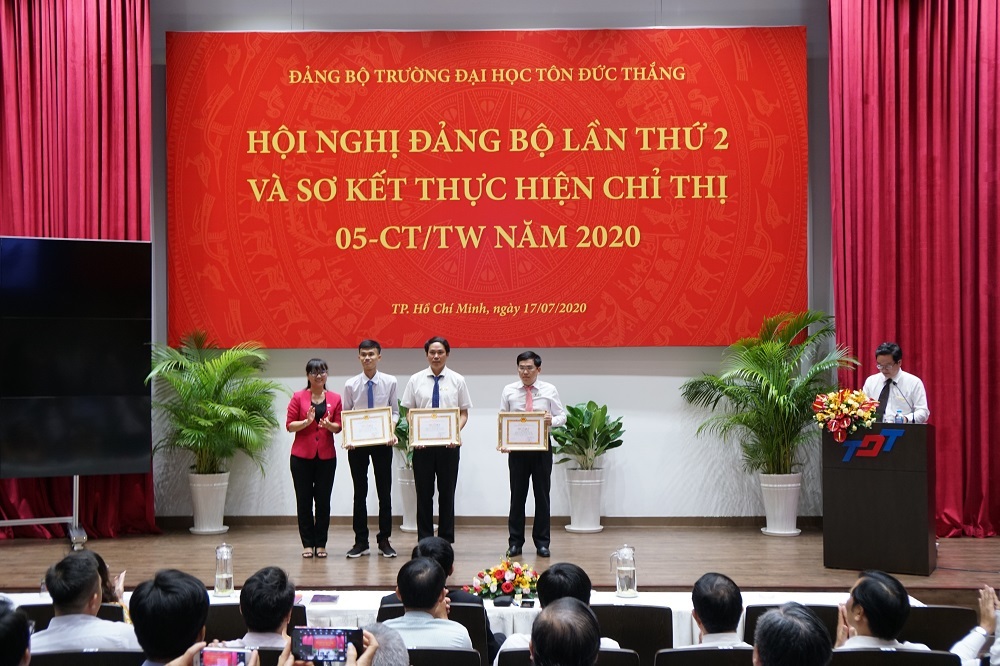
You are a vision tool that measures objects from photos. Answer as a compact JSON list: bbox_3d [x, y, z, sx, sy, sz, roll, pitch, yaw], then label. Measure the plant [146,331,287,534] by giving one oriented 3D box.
[{"bbox_3d":[-2.618,0.908,10.528,1.250,1.820,1.150,0,-1,1],"label":"plant"}]

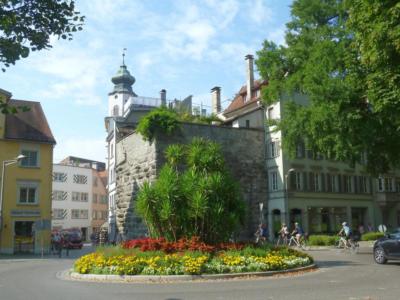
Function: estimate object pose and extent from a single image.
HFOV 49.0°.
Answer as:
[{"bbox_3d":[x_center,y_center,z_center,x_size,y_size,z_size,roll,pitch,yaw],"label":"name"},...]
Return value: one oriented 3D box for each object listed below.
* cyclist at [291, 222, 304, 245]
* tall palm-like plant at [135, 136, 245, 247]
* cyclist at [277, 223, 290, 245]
[{"bbox_3d":[5.904,5.183,26.447,0.600,1.720,1.700,4,-12,-31],"label":"cyclist"},{"bbox_3d":[-0.400,1.948,17.759,4.150,4.200,3.600,-2,-10,0],"label":"tall palm-like plant"},{"bbox_3d":[5.305,5.454,27.845,0.600,1.700,1.700,4,-11,-28],"label":"cyclist"}]

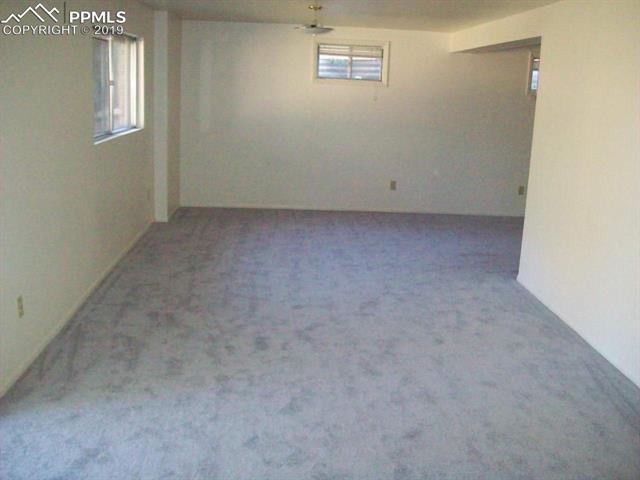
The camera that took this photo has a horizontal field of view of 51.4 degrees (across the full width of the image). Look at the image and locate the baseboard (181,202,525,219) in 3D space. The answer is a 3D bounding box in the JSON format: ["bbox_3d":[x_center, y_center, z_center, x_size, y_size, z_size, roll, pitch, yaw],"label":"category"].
[{"bbox_3d":[0.480,-0.399,8.673,4.519,0.070,0.015,2,14,-4],"label":"baseboard"}]

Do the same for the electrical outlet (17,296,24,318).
[{"bbox_3d":[-1.615,0.365,3.599,0.012,0.117,0.072,2,14,-4],"label":"electrical outlet"}]

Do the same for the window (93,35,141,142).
[{"bbox_3d":[-1.769,-1.368,5.831,0.100,0.880,1.860,2,14,-4],"label":"window"}]

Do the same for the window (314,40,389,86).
[{"bbox_3d":[0.386,-2.191,8.249,0.940,0.520,0.090,2,14,-4],"label":"window"}]

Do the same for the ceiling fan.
[{"bbox_3d":[-0.049,-1.924,5.824,0.345,0.260,0.345,2,14,-4],"label":"ceiling fan"}]

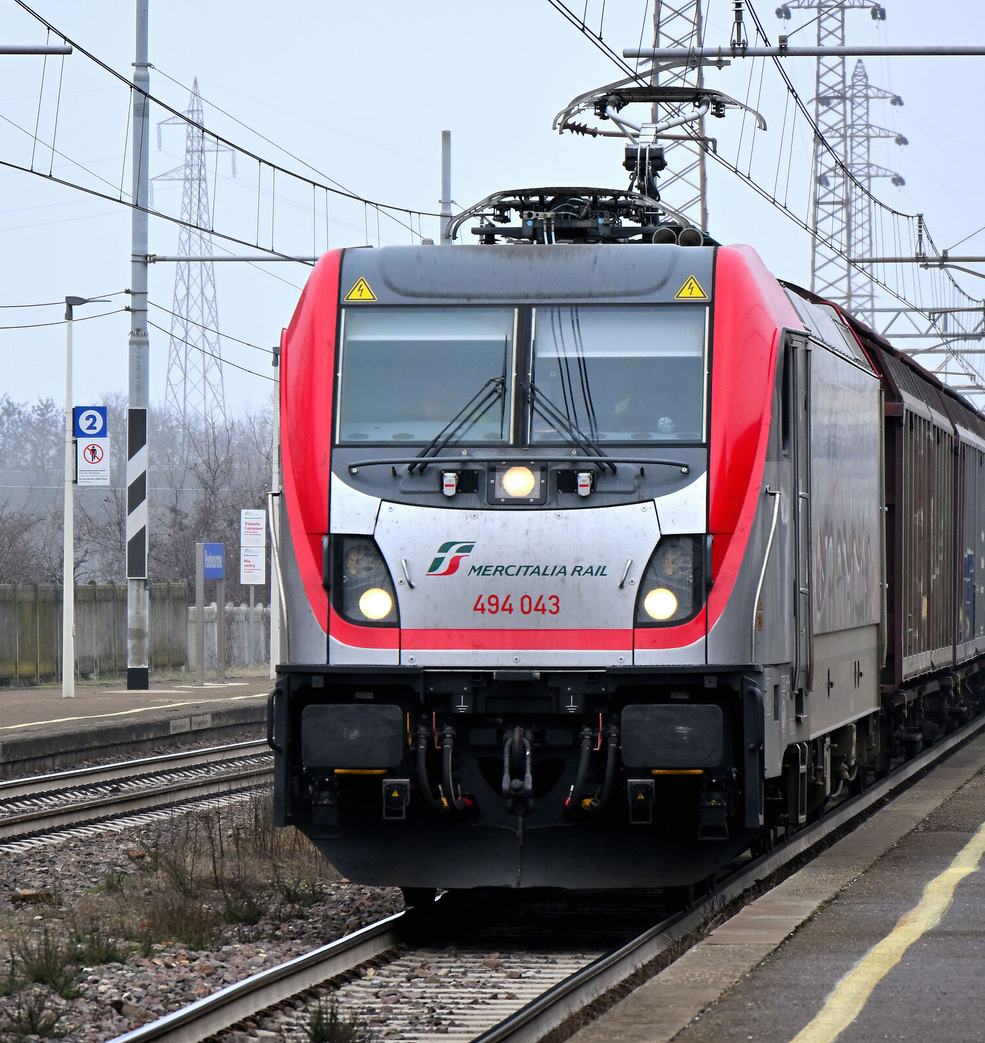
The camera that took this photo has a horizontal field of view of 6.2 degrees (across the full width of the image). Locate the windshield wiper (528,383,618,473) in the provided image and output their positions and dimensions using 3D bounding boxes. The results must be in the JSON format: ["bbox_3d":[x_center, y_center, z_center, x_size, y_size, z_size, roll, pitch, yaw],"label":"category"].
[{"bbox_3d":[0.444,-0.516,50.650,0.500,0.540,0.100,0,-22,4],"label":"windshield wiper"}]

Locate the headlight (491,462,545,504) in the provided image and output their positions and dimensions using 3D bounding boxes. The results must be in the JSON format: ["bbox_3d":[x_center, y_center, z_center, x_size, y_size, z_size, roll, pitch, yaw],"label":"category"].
[{"bbox_3d":[0.143,-0.211,50.900,0.305,0.235,0.120,0,0,4],"label":"headlight"}]

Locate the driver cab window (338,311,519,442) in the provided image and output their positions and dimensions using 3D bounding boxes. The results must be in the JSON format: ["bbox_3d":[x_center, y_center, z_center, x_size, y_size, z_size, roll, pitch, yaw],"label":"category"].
[{"bbox_3d":[-0.367,-0.810,50.800,1.000,0.820,0.060,0,-22,4],"label":"driver cab window"}]

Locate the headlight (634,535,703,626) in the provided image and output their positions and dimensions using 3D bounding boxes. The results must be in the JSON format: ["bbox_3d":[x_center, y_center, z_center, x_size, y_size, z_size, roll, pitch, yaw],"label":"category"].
[{"bbox_3d":[0.979,0.330,50.750,0.390,0.515,0.200,0,-6,0],"label":"headlight"}]

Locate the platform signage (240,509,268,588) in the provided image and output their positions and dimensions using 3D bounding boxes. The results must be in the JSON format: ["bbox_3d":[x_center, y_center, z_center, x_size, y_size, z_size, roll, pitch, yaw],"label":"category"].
[{"bbox_3d":[-3.909,0.427,149.500,0.400,1.220,0.040,0,0,4],"label":"platform signage"}]

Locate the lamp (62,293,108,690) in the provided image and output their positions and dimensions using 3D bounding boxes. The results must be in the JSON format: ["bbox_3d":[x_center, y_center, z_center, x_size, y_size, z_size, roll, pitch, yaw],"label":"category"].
[{"bbox_3d":[-5.048,-0.305,113.700,0.600,5.000,0.250,0,0,5],"label":"lamp"}]

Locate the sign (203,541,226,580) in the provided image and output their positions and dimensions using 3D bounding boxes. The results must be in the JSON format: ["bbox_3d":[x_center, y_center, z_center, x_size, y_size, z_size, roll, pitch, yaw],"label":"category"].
[{"bbox_3d":[-3.958,0.566,130.000,0.060,0.510,2.500,0,0,5],"label":"sign"}]

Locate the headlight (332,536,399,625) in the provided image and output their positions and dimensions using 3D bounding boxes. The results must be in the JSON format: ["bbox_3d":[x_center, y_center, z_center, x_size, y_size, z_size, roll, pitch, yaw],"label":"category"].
[{"bbox_3d":[-0.703,0.328,50.500,0.370,0.490,0.160,0,0,4],"label":"headlight"}]

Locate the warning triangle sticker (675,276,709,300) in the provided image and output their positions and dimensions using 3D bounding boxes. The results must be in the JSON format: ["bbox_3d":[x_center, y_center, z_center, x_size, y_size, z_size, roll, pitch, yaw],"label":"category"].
[{"bbox_3d":[1.118,-1.314,51.250,0.188,0.163,0.010,0,-28,2],"label":"warning triangle sticker"}]

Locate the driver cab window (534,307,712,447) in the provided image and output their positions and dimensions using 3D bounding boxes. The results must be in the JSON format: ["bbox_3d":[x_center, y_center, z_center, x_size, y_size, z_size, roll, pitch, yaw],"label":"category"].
[{"bbox_3d":[0.703,-0.816,50.720,1.000,0.830,0.060,0,-22,4],"label":"driver cab window"}]

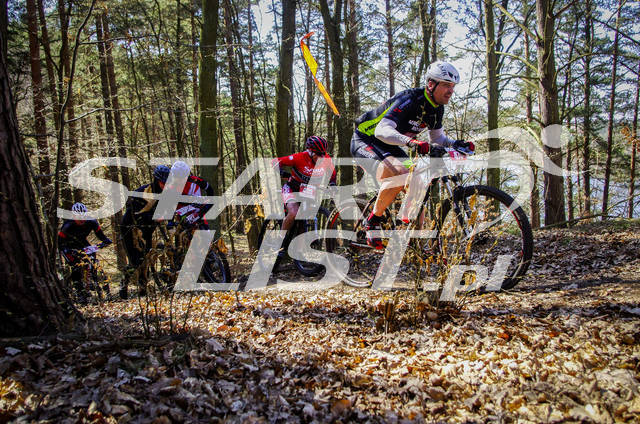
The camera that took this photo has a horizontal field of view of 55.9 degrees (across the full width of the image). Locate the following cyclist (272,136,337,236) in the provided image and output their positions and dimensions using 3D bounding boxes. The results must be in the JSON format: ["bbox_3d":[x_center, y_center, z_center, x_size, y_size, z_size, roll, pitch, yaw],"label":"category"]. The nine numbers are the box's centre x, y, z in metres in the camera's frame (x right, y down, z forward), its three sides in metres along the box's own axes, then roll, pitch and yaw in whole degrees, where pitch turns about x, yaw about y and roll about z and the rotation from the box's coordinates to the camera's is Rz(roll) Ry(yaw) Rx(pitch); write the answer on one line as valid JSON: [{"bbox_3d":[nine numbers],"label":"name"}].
[{"bbox_3d":[-0.178,-0.199,6.500,0.660,1.240,0.880,-4,3,-27],"label":"following cyclist"}]

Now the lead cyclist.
[{"bbox_3d":[0.705,-0.431,4.600,0.970,1.420,0.620,0,4,38],"label":"lead cyclist"}]

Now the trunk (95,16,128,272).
[{"bbox_3d":[-4.470,-1.421,12.863,0.230,5.430,0.230,-5,3,0],"label":"trunk"}]

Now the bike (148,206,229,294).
[{"bbox_3d":[-1.635,0.454,7.500,0.680,1.050,1.720,-4,4,-37],"label":"bike"}]

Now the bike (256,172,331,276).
[{"bbox_3d":[-0.312,0.137,6.600,0.700,1.060,1.750,-4,3,-31],"label":"bike"}]

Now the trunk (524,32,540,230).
[{"bbox_3d":[4.886,-1.925,13.883,0.220,4.630,0.220,-3,3,0],"label":"trunk"}]

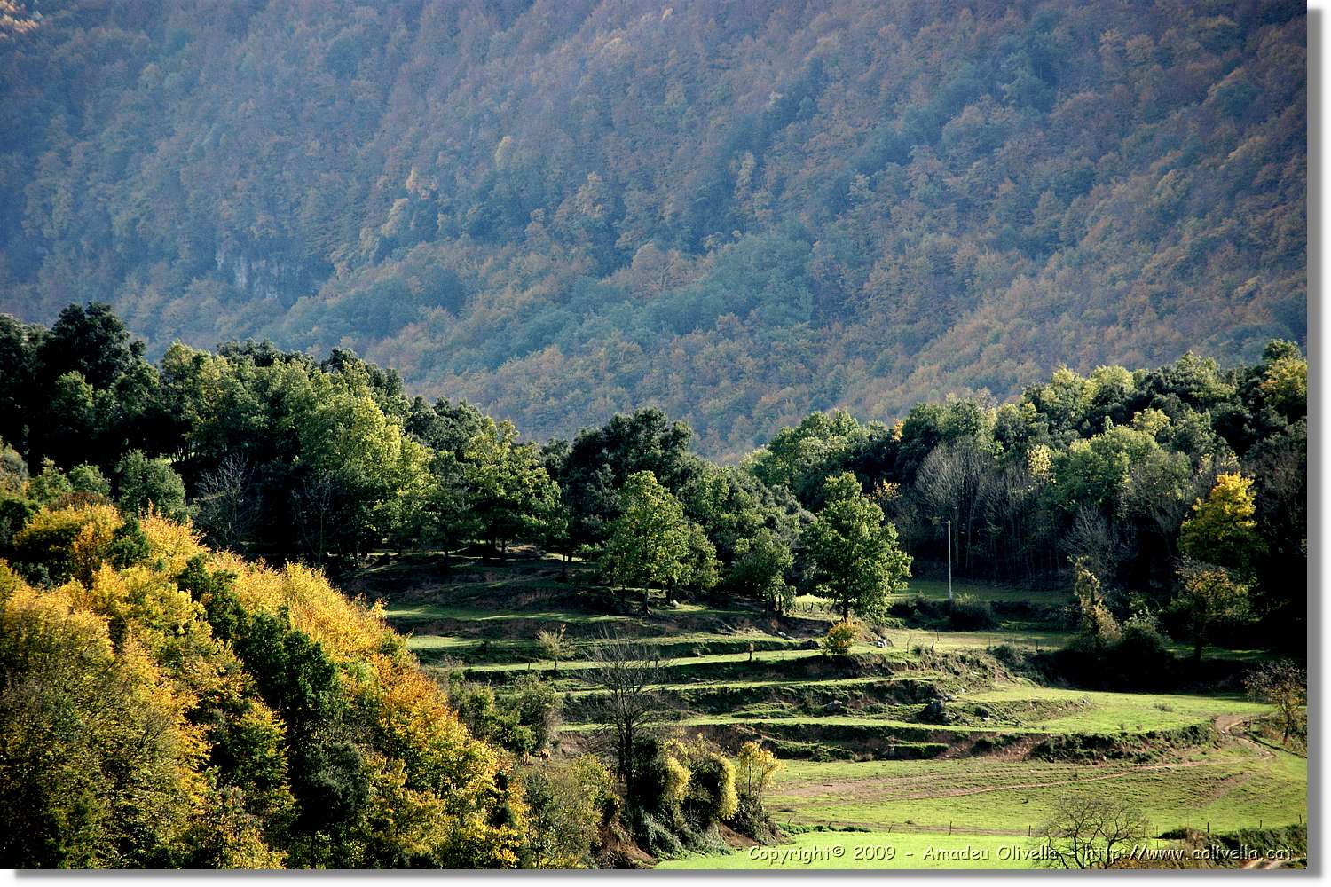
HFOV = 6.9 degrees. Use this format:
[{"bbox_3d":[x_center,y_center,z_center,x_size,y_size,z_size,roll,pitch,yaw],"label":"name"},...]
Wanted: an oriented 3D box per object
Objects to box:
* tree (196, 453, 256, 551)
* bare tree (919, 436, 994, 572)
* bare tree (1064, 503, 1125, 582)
[{"bbox_3d":[-37.680,5.030,950.000,5.430,8.240,5.160,0,5,0],"label":"tree"},{"bbox_3d":[24.900,5.300,950.000,6.770,11.210,6.430,0,5,0],"label":"bare tree"},{"bbox_3d":[34.810,8.400,900.000,5.230,6.620,4.970,0,5,0],"label":"bare tree"}]

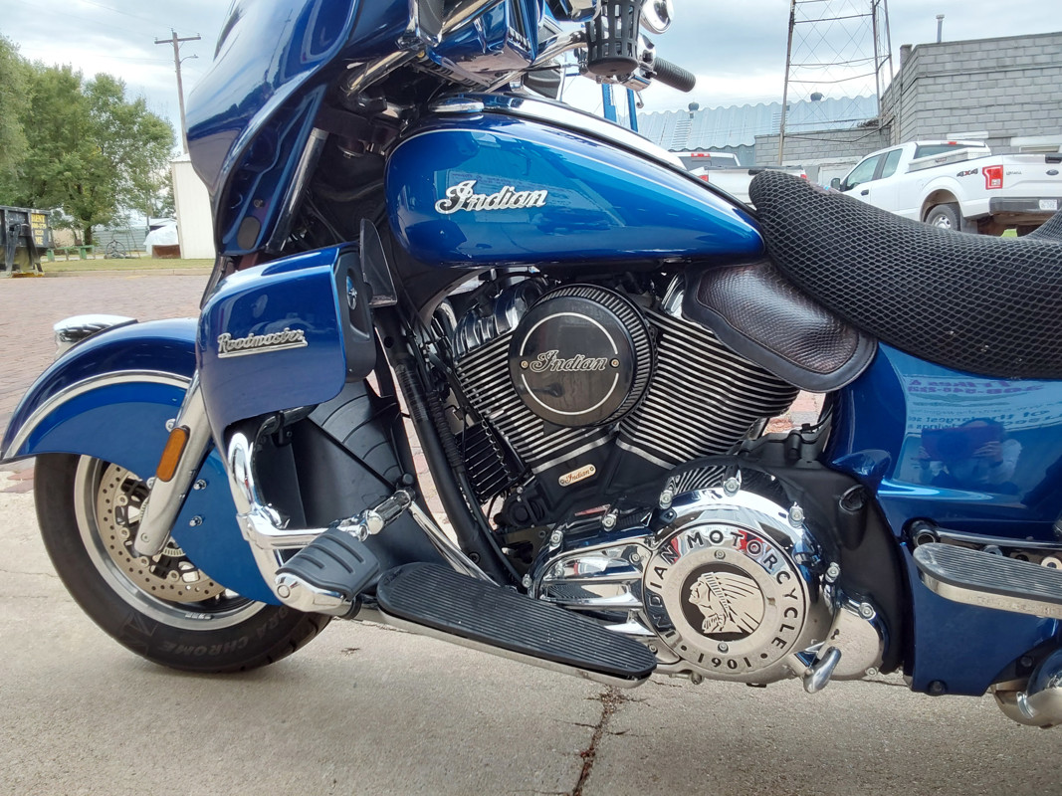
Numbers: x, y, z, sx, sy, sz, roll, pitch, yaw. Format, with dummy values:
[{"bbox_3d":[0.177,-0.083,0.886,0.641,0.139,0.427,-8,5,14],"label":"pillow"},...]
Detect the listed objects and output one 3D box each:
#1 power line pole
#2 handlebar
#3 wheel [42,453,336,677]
[{"bbox_3d":[-15.210,-11.165,37.952,2.440,9.636,0.500,1,12,15],"label":"power line pole"},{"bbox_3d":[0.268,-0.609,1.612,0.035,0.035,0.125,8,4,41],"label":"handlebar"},{"bbox_3d":[-0.615,0.205,1.580,0.640,0.640,0.130,0,12,13],"label":"wheel"}]

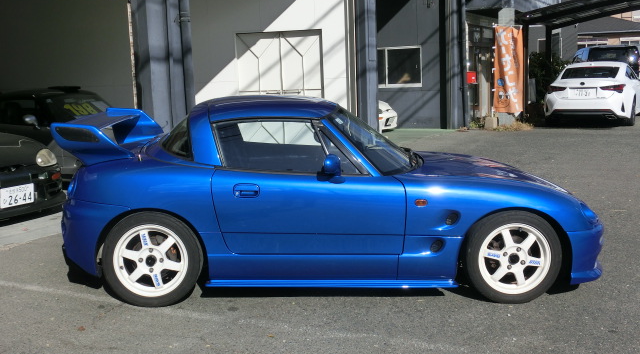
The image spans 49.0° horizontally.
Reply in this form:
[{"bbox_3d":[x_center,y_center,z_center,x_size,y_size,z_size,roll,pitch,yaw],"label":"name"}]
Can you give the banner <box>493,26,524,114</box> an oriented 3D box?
[{"bbox_3d":[3.944,-2.249,14.700,0.630,1.800,0.080,-2,9,-3],"label":"banner"}]

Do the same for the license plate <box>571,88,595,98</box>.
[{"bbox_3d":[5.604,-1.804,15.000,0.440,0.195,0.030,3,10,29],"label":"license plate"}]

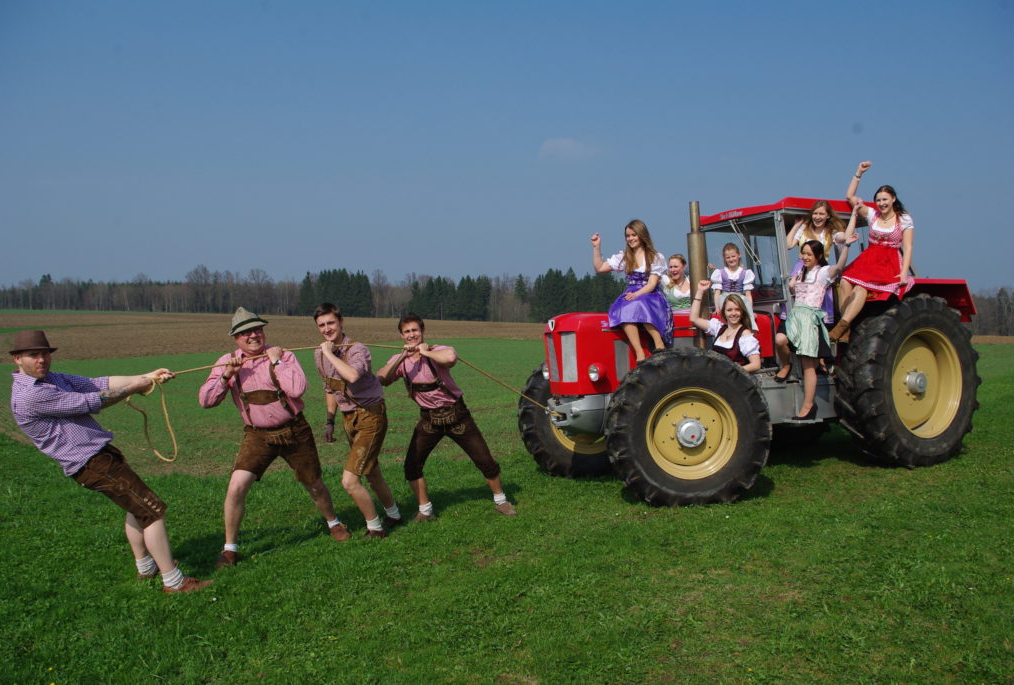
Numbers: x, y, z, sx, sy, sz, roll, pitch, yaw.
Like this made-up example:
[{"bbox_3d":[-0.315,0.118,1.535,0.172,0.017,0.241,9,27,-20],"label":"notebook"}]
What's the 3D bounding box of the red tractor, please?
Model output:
[{"bbox_3d":[2.310,-0.010,8.680,4.220,2.600,2.220,-3,1,-23],"label":"red tractor"}]

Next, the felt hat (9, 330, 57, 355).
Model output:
[{"bbox_3d":[-2.709,0.000,5.050,0.300,0.130,0.260,-3,1,28],"label":"felt hat"}]

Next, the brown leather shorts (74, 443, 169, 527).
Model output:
[{"bbox_3d":[-2.273,0.834,5.150,0.310,0.540,0.380,-46,21,-21],"label":"brown leather shorts"}]

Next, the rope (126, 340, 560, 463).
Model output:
[{"bbox_3d":[-0.930,0.370,6.680,3.750,0.750,0.300,-1,1,-42],"label":"rope"}]

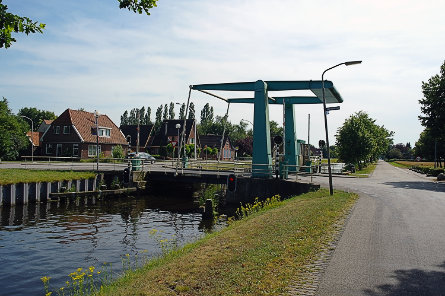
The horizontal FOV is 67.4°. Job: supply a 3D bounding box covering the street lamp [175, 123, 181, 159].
[{"bbox_3d":[-4.400,-0.300,33.000,0.450,4.100,0.450,0,-2,0],"label":"street lamp"}]

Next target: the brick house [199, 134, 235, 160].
[{"bbox_3d":[-2.900,-0.083,79.900,9.000,5.800,7.500,-1,-2,25],"label":"brick house"}]

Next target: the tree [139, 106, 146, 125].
[{"bbox_3d":[-26.387,-4.783,110.000,2.700,18.000,2.700,0,-2,0],"label":"tree"}]

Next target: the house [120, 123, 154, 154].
[{"bbox_3d":[-19.200,-0.885,71.900,11.000,7.200,6.800,-1,-2,25],"label":"house"}]

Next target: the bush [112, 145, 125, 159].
[{"bbox_3d":[-16.840,0.696,54.000,2.000,2.450,2.000,0,-2,0],"label":"bush"}]

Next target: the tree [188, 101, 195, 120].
[{"bbox_3d":[-9.800,-5.250,105.000,2.300,18.100,2.300,0,-2,0],"label":"tree"}]

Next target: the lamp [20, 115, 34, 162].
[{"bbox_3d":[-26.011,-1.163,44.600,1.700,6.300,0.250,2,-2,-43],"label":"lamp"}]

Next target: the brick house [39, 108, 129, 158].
[{"bbox_3d":[-21.700,-1.850,54.300,8.000,8.100,11.500,-1,-2,18],"label":"brick house"}]

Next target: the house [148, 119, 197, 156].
[{"bbox_3d":[-9.200,-1.400,65.000,8.600,7.900,8.200,0,-2,17],"label":"house"}]

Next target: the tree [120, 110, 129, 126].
[{"bbox_3d":[-34.087,-4.348,116.000,2.800,17.500,2.800,0,-2,0],"label":"tree"}]

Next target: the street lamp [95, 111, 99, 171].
[{"bbox_3d":[-8.900,-0.500,23.500,0.350,4.300,0.350,-1,-2,25],"label":"street lamp"}]

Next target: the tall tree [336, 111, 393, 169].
[{"bbox_3d":[18.891,-1.012,45.000,6.400,7.800,6.400,0,-2,0],"label":"tall tree"}]

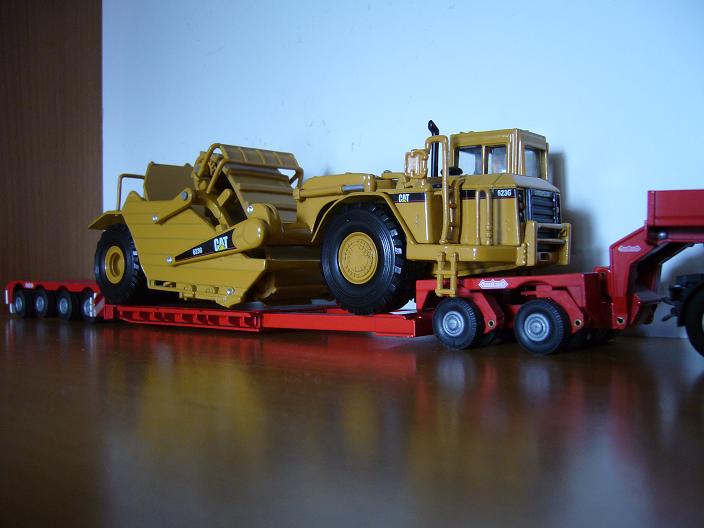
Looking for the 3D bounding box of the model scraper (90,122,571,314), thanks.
[{"bbox_3d":[-0.029,-0.016,0.332,0.258,0.072,0.070,-1,-1,40],"label":"model scraper"}]

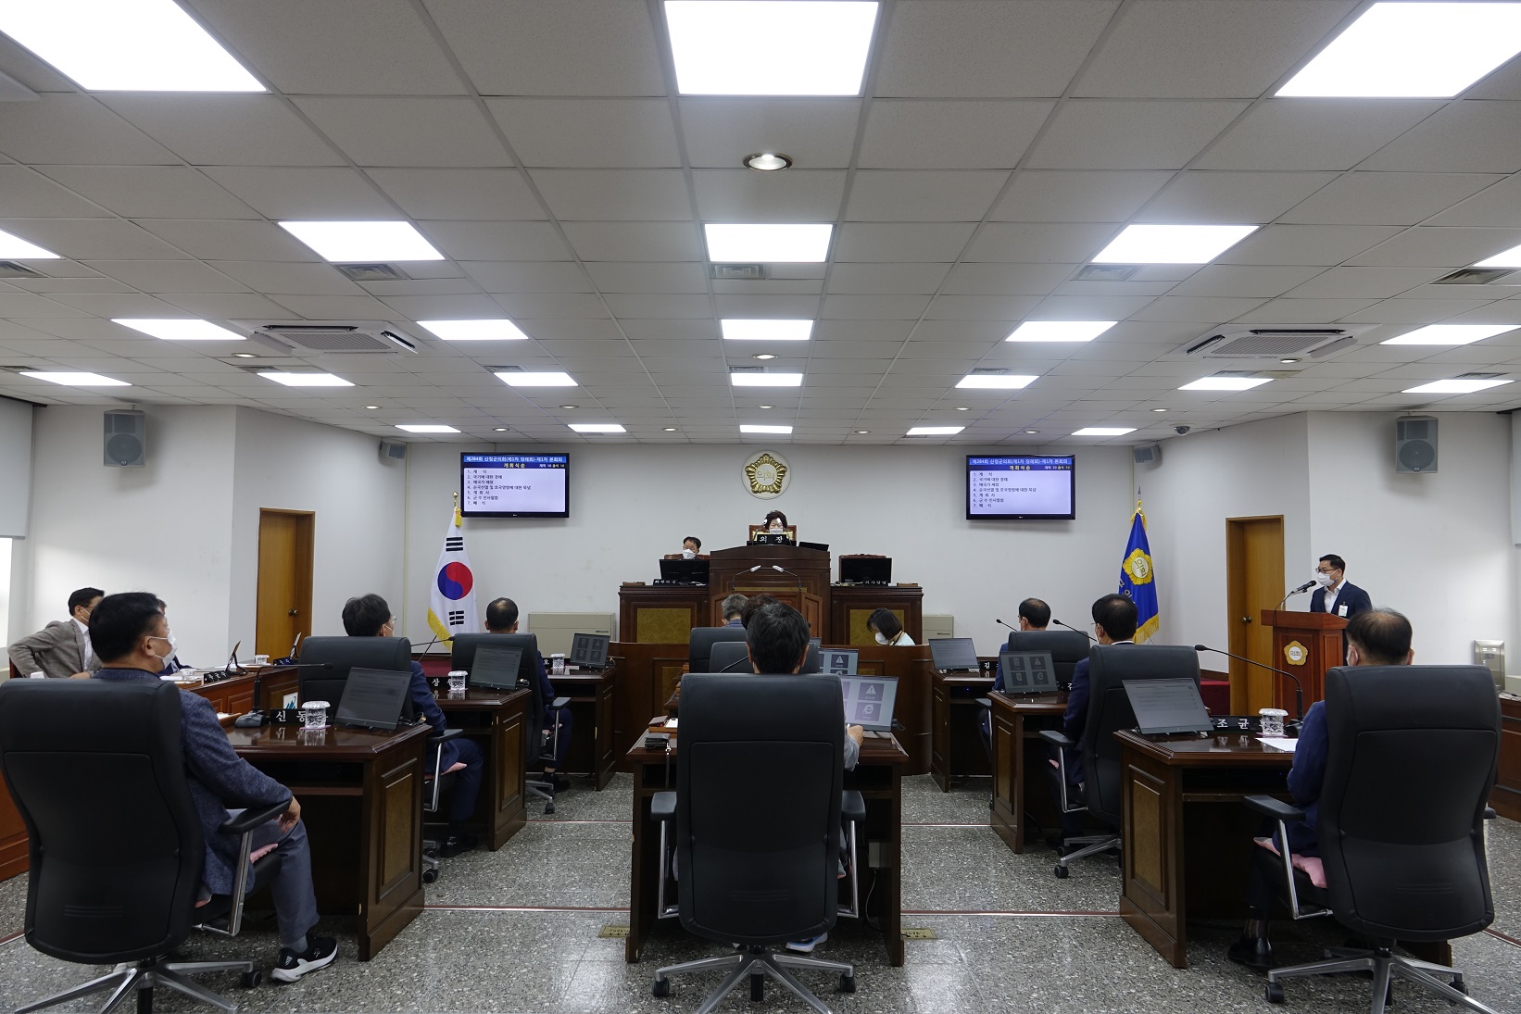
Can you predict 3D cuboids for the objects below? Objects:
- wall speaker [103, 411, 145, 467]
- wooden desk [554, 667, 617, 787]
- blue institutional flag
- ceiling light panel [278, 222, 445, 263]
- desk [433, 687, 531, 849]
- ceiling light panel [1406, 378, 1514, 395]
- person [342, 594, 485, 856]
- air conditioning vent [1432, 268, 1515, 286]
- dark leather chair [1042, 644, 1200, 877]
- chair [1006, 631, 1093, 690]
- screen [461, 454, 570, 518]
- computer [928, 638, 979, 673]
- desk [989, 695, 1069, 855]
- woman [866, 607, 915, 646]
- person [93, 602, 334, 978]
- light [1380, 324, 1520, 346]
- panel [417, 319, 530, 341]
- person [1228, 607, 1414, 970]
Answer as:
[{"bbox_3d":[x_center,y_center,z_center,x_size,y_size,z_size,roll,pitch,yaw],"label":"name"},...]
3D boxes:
[{"bbox_3d":[-5.913,-0.640,9.469,0.325,0.490,0.290,2,13,-25],"label":"wall speaker"},{"bbox_3d":[-1.563,1.556,7.119,1.020,0.750,0.590,0,-3,0],"label":"wooden desk"},{"bbox_3d":[4.444,0.812,11.961,0.520,1.720,0.300,0,-4,12],"label":"blue institutional flag"},{"bbox_3d":[-1.847,-1.250,4.757,0.580,0.045,0.580,0,-3,0],"label":"ceiling light panel"},{"bbox_3d":[-1.783,1.345,5.292,1.030,0.750,0.570,0,-3,2],"label":"desk"},{"bbox_3d":[5.721,-1.011,8.339,0.585,0.040,0.570,0,-3,0],"label":"ceiling light panel"},{"bbox_3d":[-1.761,1.042,4.821,0.580,1.320,0.800,-1,-4,16],"label":"person"},{"bbox_3d":[3.728,-1.217,5.303,0.300,0.050,0.300,0,-3,0],"label":"air conditioning vent"},{"bbox_3d":[1.655,1.168,4.729,0.660,1.120,0.690,1,-3,-6],"label":"dark leather chair"},{"bbox_3d":[1.736,1.357,6.559,0.690,1.120,0.690,1,-3,-7],"label":"chair"},{"bbox_3d":[-3.030,-0.263,12.544,1.340,0.800,0.080,0,0,0],"label":"screen"},{"bbox_3d":[1.345,1.007,6.978,0.310,0.230,0.180,1,-4,-14],"label":"computer"},{"bbox_3d":[1.776,1.385,5.337,1.020,0.738,0.545,0,-3,-1],"label":"desk"},{"bbox_3d":[1.048,1.404,7.933,0.650,1.200,0.500,3,-4,-41],"label":"woman"},{"bbox_3d":[-1.945,0.945,3.384,0.640,1.340,0.800,0,-4,12],"label":"person"},{"bbox_3d":[4.436,-1.117,6.534,0.580,0.045,0.580,0,-3,0],"label":"light"},{"bbox_3d":[-1.857,-1.158,6.613,0.595,0.060,0.595,0,-3,0],"label":"panel"},{"bbox_3d":[2.036,0.960,3.387,0.620,1.270,0.680,1,-3,-6],"label":"person"}]

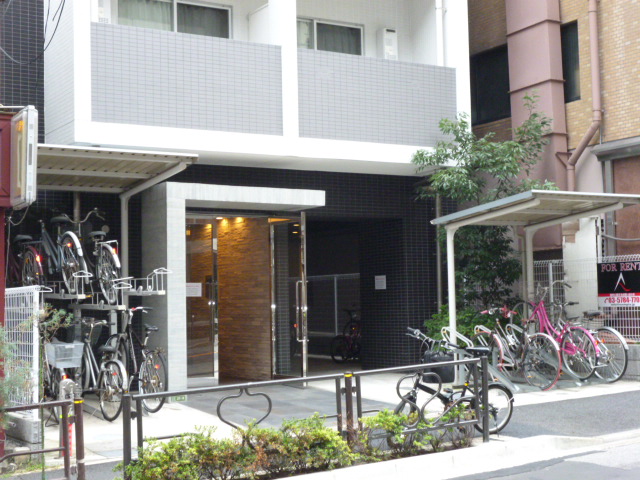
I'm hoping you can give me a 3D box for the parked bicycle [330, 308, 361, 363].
[{"bbox_3d":[0.564,1.673,18.253,0.520,1.030,1.540,1,-5,-30],"label":"parked bicycle"}]

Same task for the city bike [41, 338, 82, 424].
[{"bbox_3d":[-2.889,1.420,11.274,0.550,1.030,1.800,1,1,-31],"label":"city bike"}]

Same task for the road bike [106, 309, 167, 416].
[{"bbox_3d":[-2.106,1.346,11.875,0.550,1.060,1.760,1,3,-33],"label":"road bike"}]

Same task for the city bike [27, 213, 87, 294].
[{"bbox_3d":[-2.972,0.115,11.666,0.550,1.010,1.770,-6,-1,-31],"label":"city bike"}]

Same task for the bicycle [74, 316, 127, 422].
[{"bbox_3d":[-2.513,1.405,11.571,0.560,1.030,1.800,1,2,-31],"label":"bicycle"}]

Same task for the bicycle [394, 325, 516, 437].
[{"bbox_3d":[1.299,1.391,10.078,1.520,1.060,0.520,1,-5,-30],"label":"bicycle"}]

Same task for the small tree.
[{"bbox_3d":[2.358,-0.146,14.754,2.000,4.064,1.900,-1,-4,0],"label":"small tree"}]

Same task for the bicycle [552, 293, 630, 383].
[{"bbox_3d":[3.228,1.216,12.972,0.560,1.020,1.770,1,-1,-30],"label":"bicycle"}]

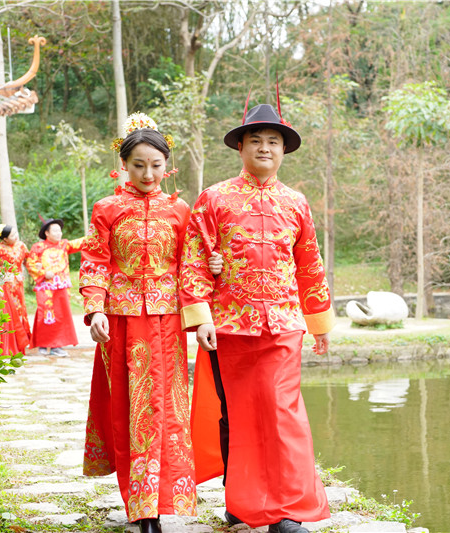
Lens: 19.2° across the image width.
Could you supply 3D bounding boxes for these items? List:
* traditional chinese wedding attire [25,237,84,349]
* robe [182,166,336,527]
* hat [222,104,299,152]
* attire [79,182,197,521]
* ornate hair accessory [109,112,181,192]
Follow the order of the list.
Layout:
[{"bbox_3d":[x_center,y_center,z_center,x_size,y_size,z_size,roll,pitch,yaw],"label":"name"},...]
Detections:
[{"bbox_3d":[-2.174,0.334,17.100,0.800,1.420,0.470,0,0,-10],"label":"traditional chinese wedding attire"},{"bbox_3d":[0.133,0.346,5.630,0.660,1.500,0.520,0,0,-7],"label":"robe"},{"bbox_3d":[0.157,-0.582,5.580,0.325,0.150,0.340,3,-8,-3],"label":"hat"},{"bbox_3d":[-0.363,0.357,5.600,0.490,1.420,0.500,0,0,-6],"label":"attire"},{"bbox_3d":[-0.330,-0.478,5.540,0.295,0.330,0.210,0,0,-5],"label":"ornate hair accessory"}]

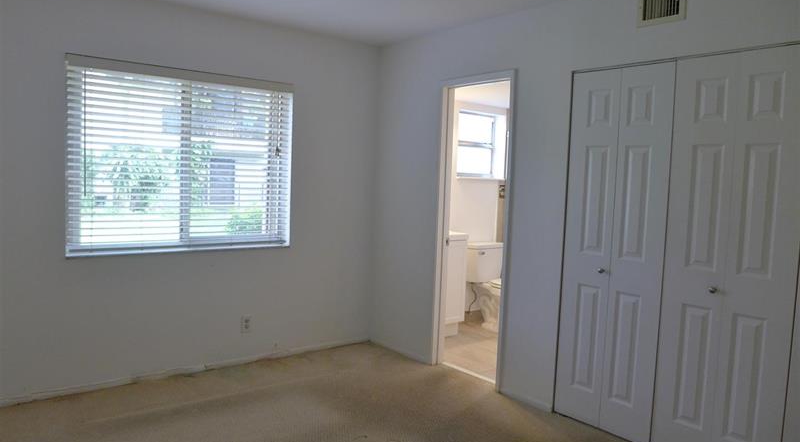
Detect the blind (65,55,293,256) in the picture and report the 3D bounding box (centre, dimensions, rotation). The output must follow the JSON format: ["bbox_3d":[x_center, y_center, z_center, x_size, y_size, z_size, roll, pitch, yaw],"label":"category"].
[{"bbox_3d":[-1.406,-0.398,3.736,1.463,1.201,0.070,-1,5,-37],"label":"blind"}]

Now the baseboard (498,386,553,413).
[{"bbox_3d":[0.799,1.141,3.557,0.020,0.054,0.414,-2,6,-41],"label":"baseboard"}]

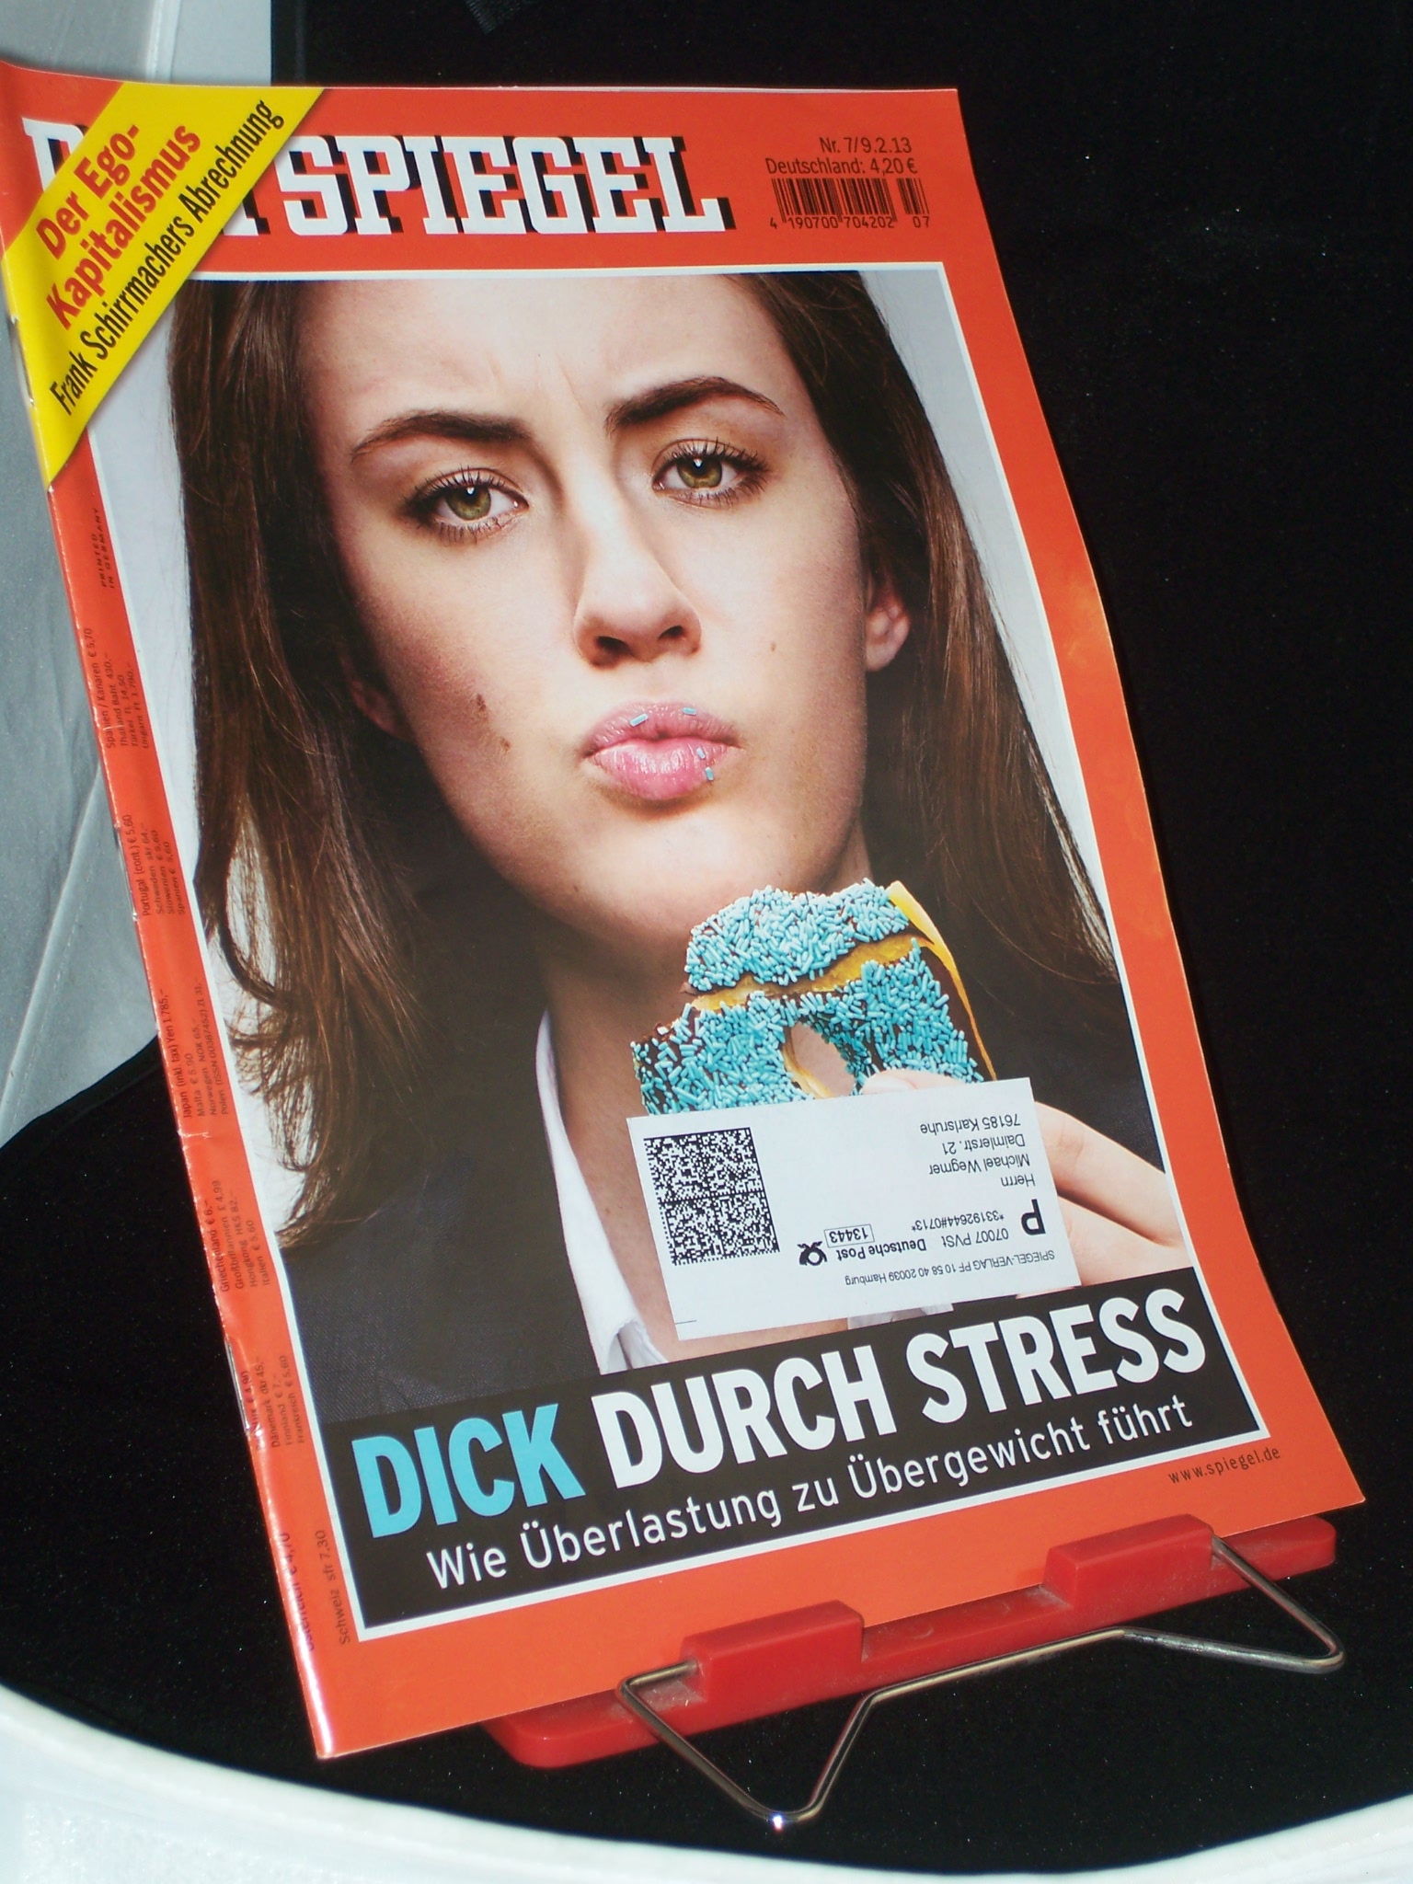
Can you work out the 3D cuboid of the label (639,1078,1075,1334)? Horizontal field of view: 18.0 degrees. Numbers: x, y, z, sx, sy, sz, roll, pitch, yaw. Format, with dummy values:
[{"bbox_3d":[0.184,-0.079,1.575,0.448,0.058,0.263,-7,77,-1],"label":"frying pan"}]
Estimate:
[{"bbox_3d":[0.027,0.045,0.773,0.087,0.039,0.001,-4,-15,-35],"label":"label"}]

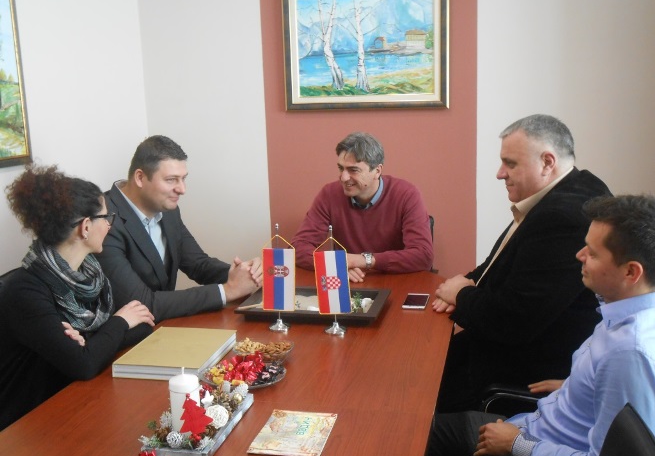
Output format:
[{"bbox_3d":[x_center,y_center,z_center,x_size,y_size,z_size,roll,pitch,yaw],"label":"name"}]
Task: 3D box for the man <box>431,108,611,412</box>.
[{"bbox_3d":[0.602,0.347,2.177,0.710,1.370,0.630,2,11,19],"label":"man"}]

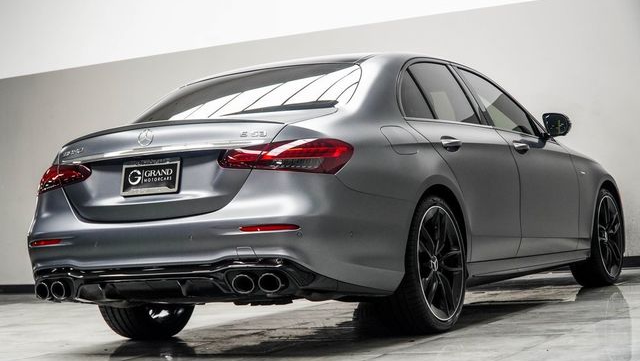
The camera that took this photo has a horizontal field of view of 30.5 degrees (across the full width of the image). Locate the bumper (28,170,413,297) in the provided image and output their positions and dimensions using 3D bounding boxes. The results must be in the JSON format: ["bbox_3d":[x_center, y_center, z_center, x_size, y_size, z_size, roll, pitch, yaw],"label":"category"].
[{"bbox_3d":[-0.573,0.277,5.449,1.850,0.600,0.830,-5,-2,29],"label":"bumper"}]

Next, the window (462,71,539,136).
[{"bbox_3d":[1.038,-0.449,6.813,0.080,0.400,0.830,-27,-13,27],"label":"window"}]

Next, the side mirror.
[{"bbox_3d":[1.475,-0.342,7.273,0.205,0.160,0.160,-5,-2,29],"label":"side mirror"}]

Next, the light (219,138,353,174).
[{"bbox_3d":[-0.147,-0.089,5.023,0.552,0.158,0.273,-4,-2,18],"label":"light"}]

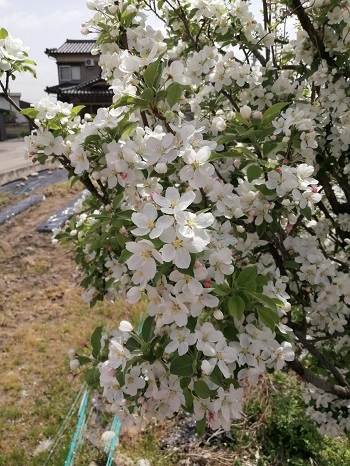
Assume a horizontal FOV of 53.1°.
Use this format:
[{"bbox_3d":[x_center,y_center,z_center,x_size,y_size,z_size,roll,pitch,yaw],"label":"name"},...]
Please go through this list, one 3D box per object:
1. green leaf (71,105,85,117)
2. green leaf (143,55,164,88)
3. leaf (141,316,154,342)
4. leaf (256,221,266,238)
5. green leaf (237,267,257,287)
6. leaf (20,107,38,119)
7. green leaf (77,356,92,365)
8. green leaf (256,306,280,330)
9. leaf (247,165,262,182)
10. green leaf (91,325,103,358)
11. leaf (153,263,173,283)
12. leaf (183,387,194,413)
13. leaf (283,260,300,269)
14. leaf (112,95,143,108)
[{"bbox_3d":[-0.190,-0.239,0.682,0.035,0.009,0.018,-41,55,-11],"label":"green leaf"},{"bbox_3d":[-0.035,-0.264,0.572,0.026,0.059,0.014,19,0,18],"label":"green leaf"},{"bbox_3d":[-0.039,0.146,0.530,0.020,0.039,0.011,6,-18,15],"label":"leaf"},{"bbox_3d":[0.174,-0.009,0.700,0.018,0.042,0.010,11,-11,15],"label":"leaf"},{"bbox_3d":[0.102,0.062,0.500,0.022,0.010,0.037,37,77,23],"label":"green leaf"},{"bbox_3d":[-0.304,-0.257,0.740,0.041,0.027,0.012,-12,-5,-21],"label":"leaf"},{"bbox_3d":[-0.147,0.208,0.570,0.027,0.010,0.012,13,50,-1],"label":"green leaf"},{"bbox_3d":[0.147,0.134,0.550,0.027,0.045,0.010,-36,-12,-16],"label":"green leaf"},{"bbox_3d":[0.142,-0.106,0.627,0.029,0.032,0.010,5,-17,1],"label":"leaf"},{"bbox_3d":[-0.123,0.173,0.560,0.019,0.052,0.012,-3,-22,10],"label":"green leaf"},{"bbox_3d":[-0.017,0.054,0.470,0.015,0.010,0.038,37,70,13],"label":"leaf"},{"bbox_3d":[0.021,0.262,0.550,0.017,0.042,0.010,-10,-6,-16],"label":"leaf"},{"bbox_3d":[0.249,0.067,0.748,0.038,0.009,0.025,11,53,-6],"label":"leaf"},{"bbox_3d":[-0.079,-0.219,0.583,0.052,0.012,0.025,-14,42,-6],"label":"leaf"}]

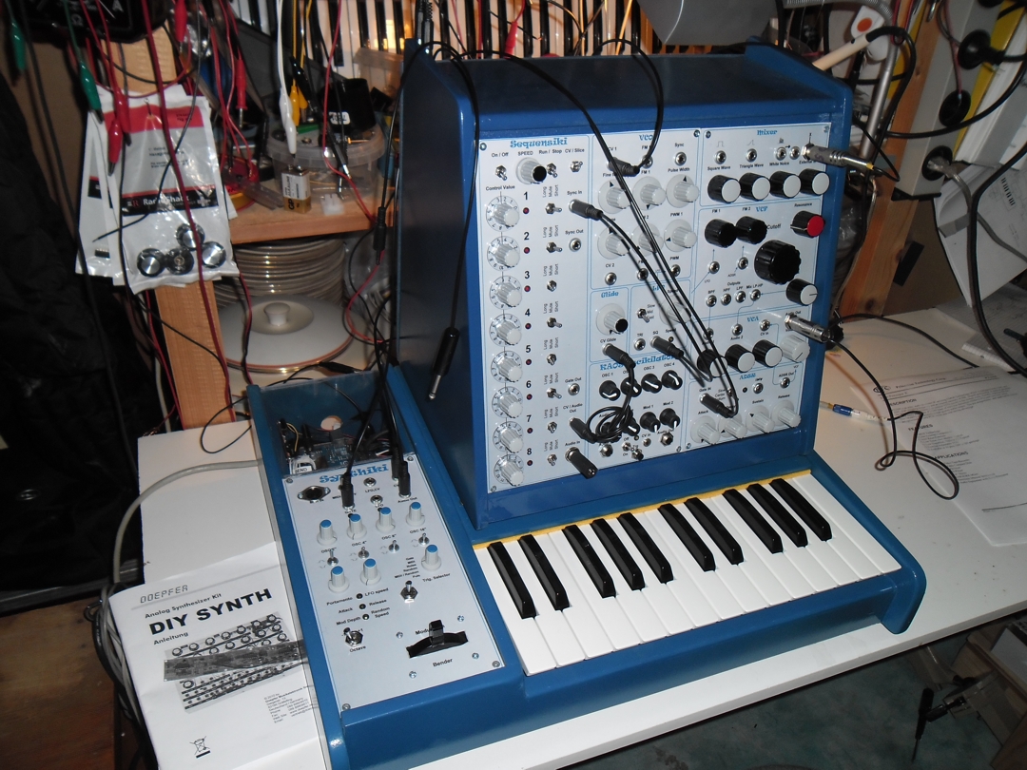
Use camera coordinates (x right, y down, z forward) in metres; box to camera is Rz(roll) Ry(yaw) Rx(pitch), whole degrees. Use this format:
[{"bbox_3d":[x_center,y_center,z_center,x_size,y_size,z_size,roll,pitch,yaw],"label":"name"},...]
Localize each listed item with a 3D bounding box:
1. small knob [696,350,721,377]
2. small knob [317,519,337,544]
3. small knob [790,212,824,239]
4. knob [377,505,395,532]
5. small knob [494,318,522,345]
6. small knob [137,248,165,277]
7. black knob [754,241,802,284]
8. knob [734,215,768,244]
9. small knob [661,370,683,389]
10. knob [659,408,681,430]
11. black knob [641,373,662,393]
[{"bbox_3d":[0.175,-0.018,0.703,0.022,0.022,0.016,-9,21,-21],"label":"small knob"},{"bbox_3d":[-0.146,0.115,0.628,0.015,0.017,0.015,-9,38,-20],"label":"small knob"},{"bbox_3d":[0.258,-0.139,0.698,0.022,0.022,0.017,-9,21,-21],"label":"small knob"},{"bbox_3d":[-0.106,0.111,0.665,0.016,0.017,0.016,5,36,-3],"label":"knob"},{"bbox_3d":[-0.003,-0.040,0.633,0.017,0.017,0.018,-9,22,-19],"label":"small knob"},{"bbox_3d":[-0.317,-0.107,0.700,0.023,0.023,0.015,-13,22,-25],"label":"small knob"},{"bbox_3d":[0.227,-0.104,0.685,0.035,0.035,0.018,-9,23,-20],"label":"black knob"},{"bbox_3d":[0.205,-0.132,0.688,0.021,0.021,0.017,-9,22,-19],"label":"knob"},{"bbox_3d":[0.142,-0.003,0.711,0.017,0.017,0.013,-9,22,-19],"label":"small knob"},{"bbox_3d":[0.139,0.031,0.698,0.017,0.017,0.011,-9,23,-20],"label":"knob"},{"bbox_3d":[0.119,0.001,0.679,0.017,0.017,0.011,-9,23,-20],"label":"black knob"}]

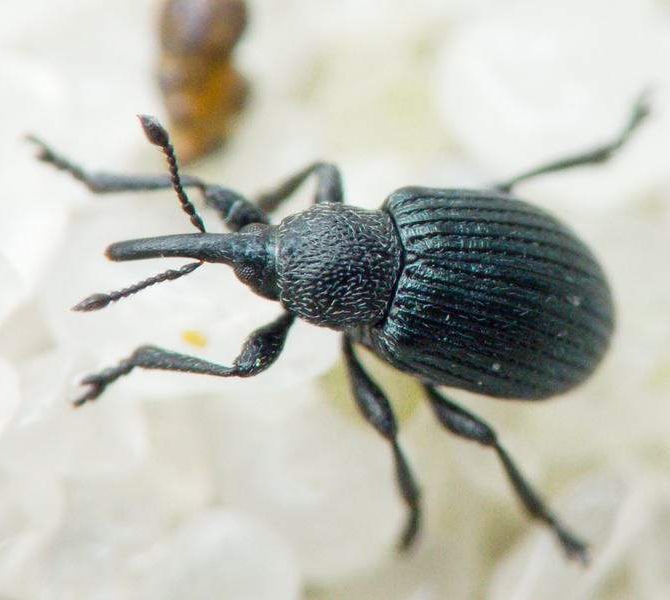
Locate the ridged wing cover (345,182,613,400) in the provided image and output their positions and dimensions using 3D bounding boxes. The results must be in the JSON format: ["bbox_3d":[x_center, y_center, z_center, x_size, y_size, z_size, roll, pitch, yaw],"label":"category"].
[{"bbox_3d":[0.001,0.000,0.031,0.002,0.001,0.001,16,77,-17],"label":"ridged wing cover"}]

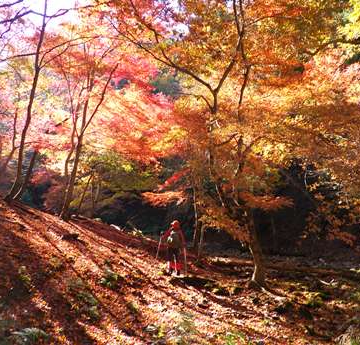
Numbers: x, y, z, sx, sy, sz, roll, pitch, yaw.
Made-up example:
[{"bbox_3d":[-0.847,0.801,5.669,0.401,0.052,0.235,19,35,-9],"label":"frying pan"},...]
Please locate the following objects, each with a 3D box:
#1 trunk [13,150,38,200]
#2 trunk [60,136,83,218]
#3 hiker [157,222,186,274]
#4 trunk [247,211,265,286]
[{"bbox_3d":[-6.145,0.080,14.800,0.980,2.050,0.600,0,-2,0],"label":"trunk"},{"bbox_3d":[-4.520,0.250,15.500,0.870,3.460,0.600,0,-2,0],"label":"trunk"},{"bbox_3d":[-0.234,2.338,11.600,0.830,1.670,0.620,0,-2,6],"label":"hiker"},{"bbox_3d":[2.273,2.288,11.200,0.510,2.260,0.420,0,-2,0],"label":"trunk"}]

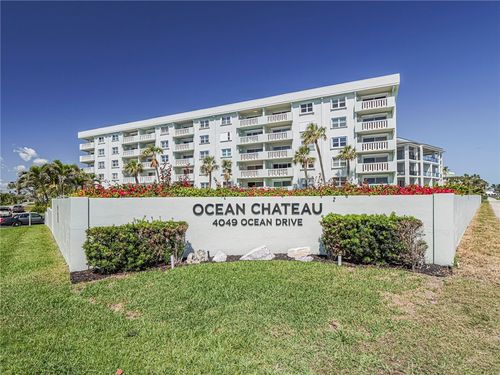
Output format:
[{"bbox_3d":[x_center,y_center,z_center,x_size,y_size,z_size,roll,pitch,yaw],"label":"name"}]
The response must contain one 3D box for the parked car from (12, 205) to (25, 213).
[{"bbox_3d":[-49.844,4.828,55.915,1.880,1.660,4.600,2,-3,-41],"label":"parked car"}]

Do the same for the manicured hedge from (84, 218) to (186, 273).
[{"bbox_3d":[-2.800,1.419,6.642,2.265,0.987,0.850,1,-3,-25],"label":"manicured hedge"}]

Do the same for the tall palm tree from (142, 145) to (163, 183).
[{"bbox_3d":[-16.016,-2.193,43.681,3.400,9.827,3.400,-1,-2,0],"label":"tall palm tree"}]

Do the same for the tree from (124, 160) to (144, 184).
[{"bbox_3d":[-19.403,-0.855,44.126,3.200,7.253,3.200,-1,-2,0],"label":"tree"}]

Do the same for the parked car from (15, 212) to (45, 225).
[{"bbox_3d":[-23.481,3.412,28.079,4.700,1.460,1.820,2,-3,-40],"label":"parked car"}]

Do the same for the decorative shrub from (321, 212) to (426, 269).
[{"bbox_3d":[3.064,1.288,6.708,2.278,1.149,0.850,-2,-3,24],"label":"decorative shrub"}]

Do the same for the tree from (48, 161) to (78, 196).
[{"bbox_3d":[-31.581,-0.009,44.094,4.400,8.778,4.400,-1,-2,0],"label":"tree"}]

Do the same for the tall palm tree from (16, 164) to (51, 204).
[{"bbox_3d":[-35.821,0.469,43.073,4.600,8.212,4.600,-1,-2,0],"label":"tall palm tree"}]

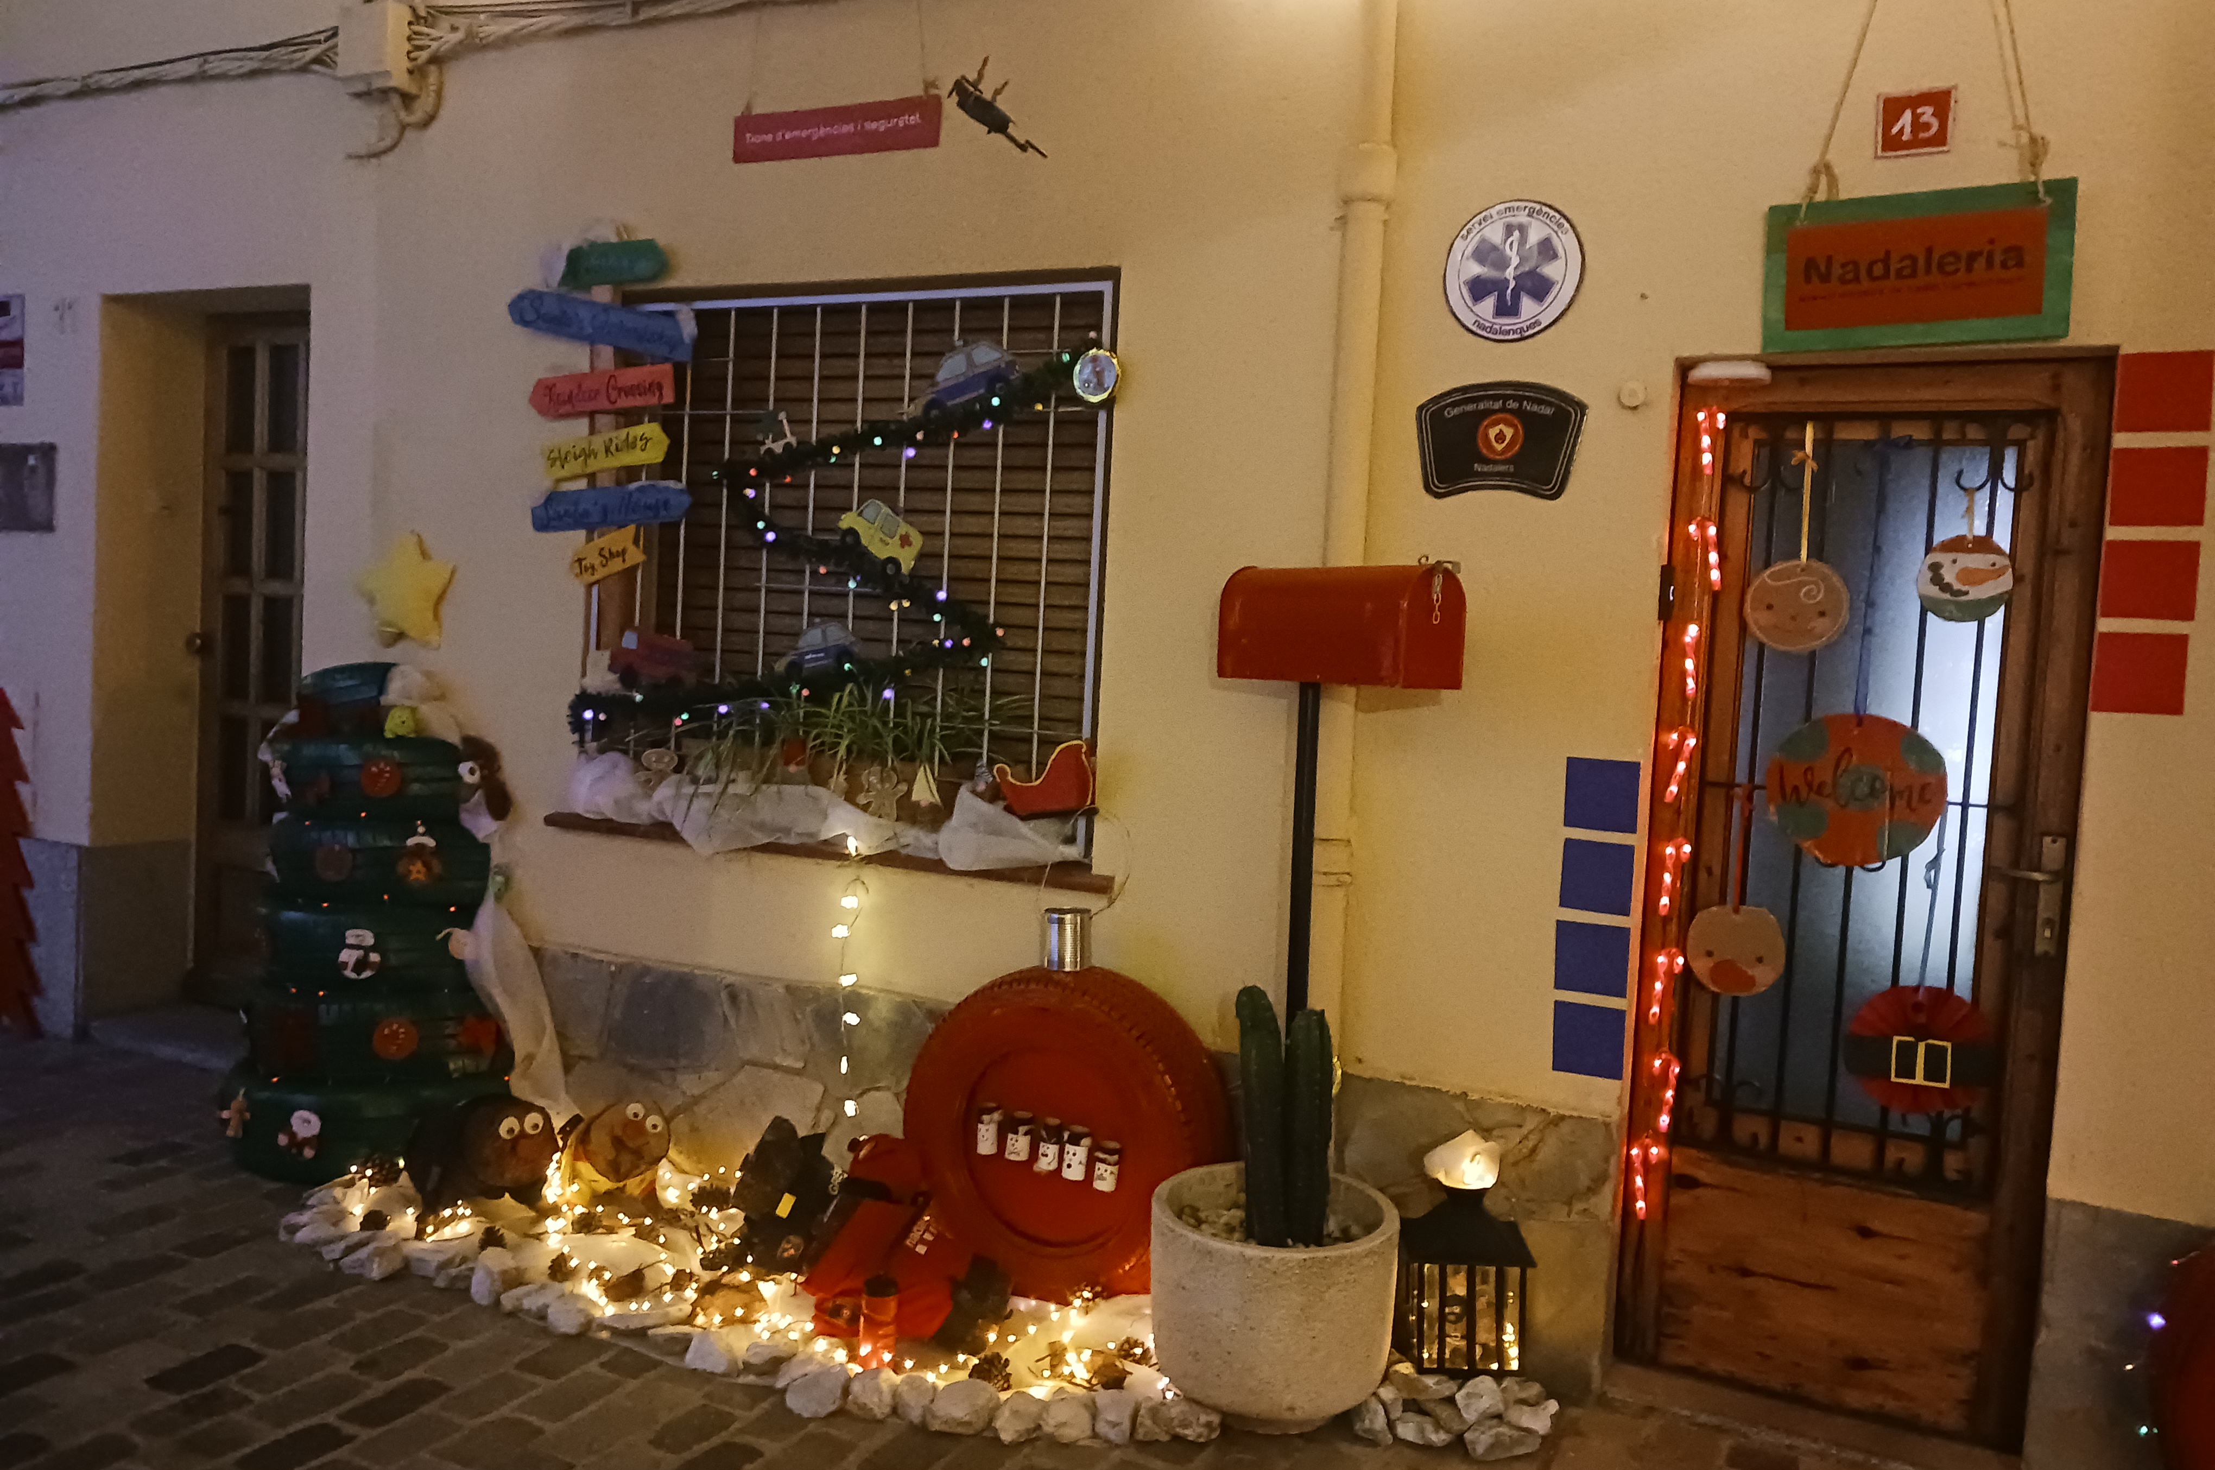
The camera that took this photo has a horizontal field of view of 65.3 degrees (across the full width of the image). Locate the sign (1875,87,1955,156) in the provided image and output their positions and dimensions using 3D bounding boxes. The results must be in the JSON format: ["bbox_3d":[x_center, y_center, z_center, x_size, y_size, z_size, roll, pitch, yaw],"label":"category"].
[{"bbox_3d":[1.473,-1.115,3.152,0.128,0.114,0.012,4,4,25],"label":"sign"}]

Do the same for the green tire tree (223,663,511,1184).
[{"bbox_3d":[-1.925,0.485,4.521,0.680,1.330,0.680,4,4,26],"label":"green tire tree"}]

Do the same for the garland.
[{"bbox_3d":[-0.686,-0.411,4.019,1.489,0.978,0.090,4,4,27],"label":"garland"}]

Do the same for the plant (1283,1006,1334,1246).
[{"bbox_3d":[0.385,0.745,3.315,0.090,0.470,0.090,3,4,7],"label":"plant"}]

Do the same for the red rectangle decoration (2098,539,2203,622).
[{"bbox_3d":[1.718,-0.258,2.851,0.138,0.131,0.008,4,4,27],"label":"red rectangle decoration"}]

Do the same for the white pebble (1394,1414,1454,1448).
[{"bbox_3d":[0.579,1.271,3.156,0.105,0.055,0.075,3,4,12],"label":"white pebble"}]

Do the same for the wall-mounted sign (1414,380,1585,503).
[{"bbox_3d":[0.782,-0.591,3.460,0.345,0.230,0.012,4,4,26],"label":"wall-mounted sign"}]

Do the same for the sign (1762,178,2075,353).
[{"bbox_3d":[1.416,-0.816,3.034,0.490,0.269,0.020,3,3,26],"label":"sign"}]

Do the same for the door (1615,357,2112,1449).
[{"bbox_3d":[1.341,0.275,3.133,0.709,1.905,0.080,4,4,27],"label":"door"}]

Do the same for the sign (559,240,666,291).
[{"bbox_3d":[-1.217,-1.163,4.263,0.350,0.090,0.020,2,3,27],"label":"sign"}]

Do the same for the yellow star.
[{"bbox_3d":[-1.853,-0.382,4.572,0.320,0.300,0.060,4,4,17],"label":"yellow star"}]

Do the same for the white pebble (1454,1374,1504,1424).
[{"bbox_3d":[0.691,1.234,3.207,0.090,0.085,0.080,4,4,13],"label":"white pebble"}]

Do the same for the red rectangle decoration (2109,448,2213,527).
[{"bbox_3d":[1.800,-0.425,2.959,0.142,0.136,0.006,4,4,26],"label":"red rectangle decoration"}]

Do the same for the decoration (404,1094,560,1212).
[{"bbox_3d":[-1.423,0.947,3.930,0.320,0.235,0.220,-5,-2,42],"label":"decoration"}]

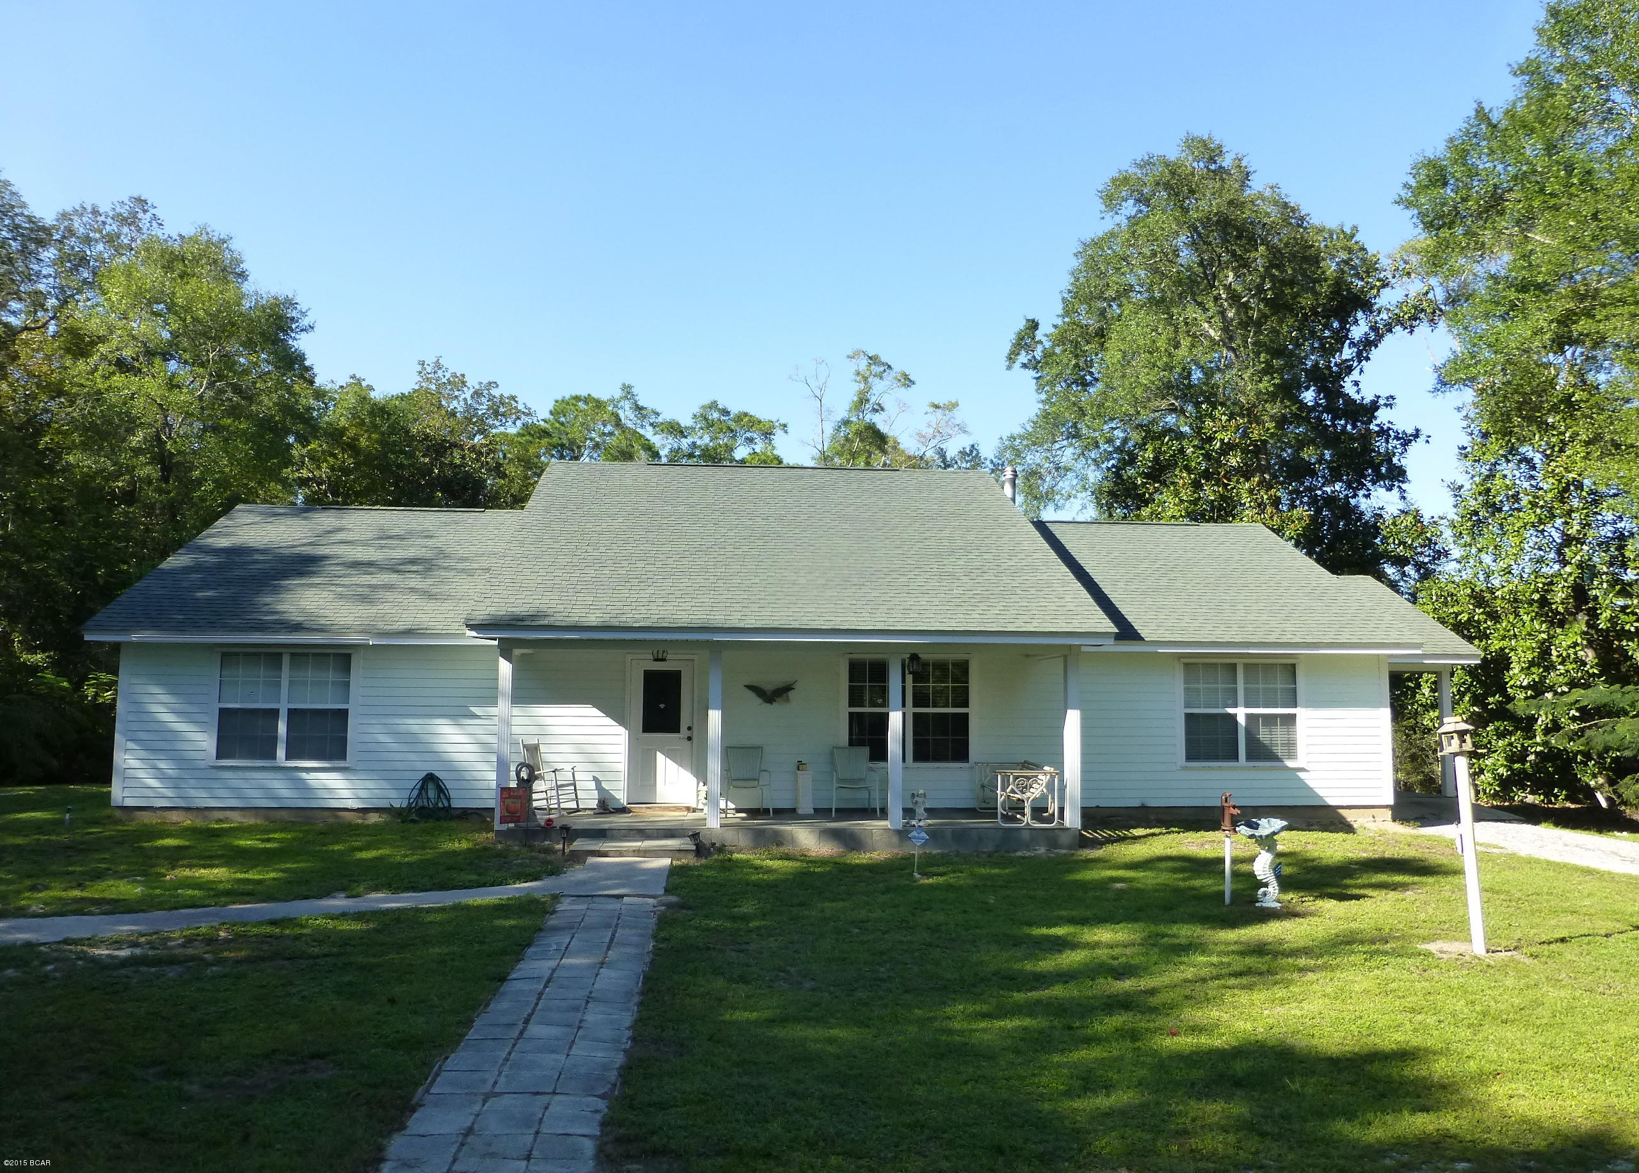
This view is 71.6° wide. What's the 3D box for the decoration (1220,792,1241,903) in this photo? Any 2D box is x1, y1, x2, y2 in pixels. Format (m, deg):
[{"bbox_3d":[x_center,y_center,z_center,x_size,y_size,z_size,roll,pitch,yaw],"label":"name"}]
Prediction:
[{"bbox_3d":[3.812,2.429,10.516,0.230,1.026,0.150,-3,-6,36],"label":"decoration"}]

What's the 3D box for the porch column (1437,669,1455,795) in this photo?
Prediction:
[{"bbox_3d":[10.456,2.410,18.861,0.150,2.116,0.150,1,-5,-5],"label":"porch column"}]

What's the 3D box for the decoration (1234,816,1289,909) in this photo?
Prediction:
[{"bbox_3d":[4.069,2.550,10.500,0.440,0.768,0.420,3,-6,-30],"label":"decoration"}]

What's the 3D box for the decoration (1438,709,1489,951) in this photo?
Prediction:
[{"bbox_3d":[4.993,1.899,8.730,0.320,1.798,0.300,-2,-5,-5],"label":"decoration"}]

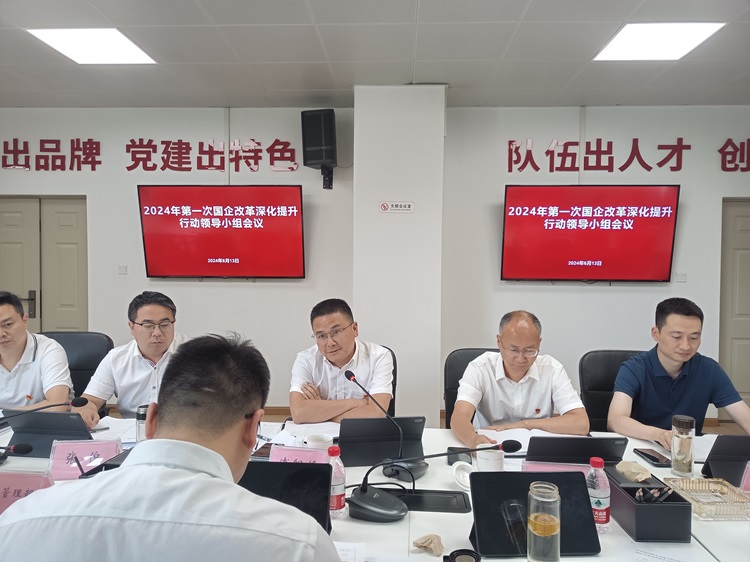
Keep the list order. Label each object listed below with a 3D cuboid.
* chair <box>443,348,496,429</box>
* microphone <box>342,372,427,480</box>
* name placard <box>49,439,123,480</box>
[{"bbox_3d":[0.571,0.839,2.558,0.580,1.000,0.620,1,1,3],"label":"chair"},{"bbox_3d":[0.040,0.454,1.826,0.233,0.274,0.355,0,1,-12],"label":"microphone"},{"bbox_3d":[-0.873,0.535,1.711,0.200,0.102,0.075,0,1,-9],"label":"name placard"}]

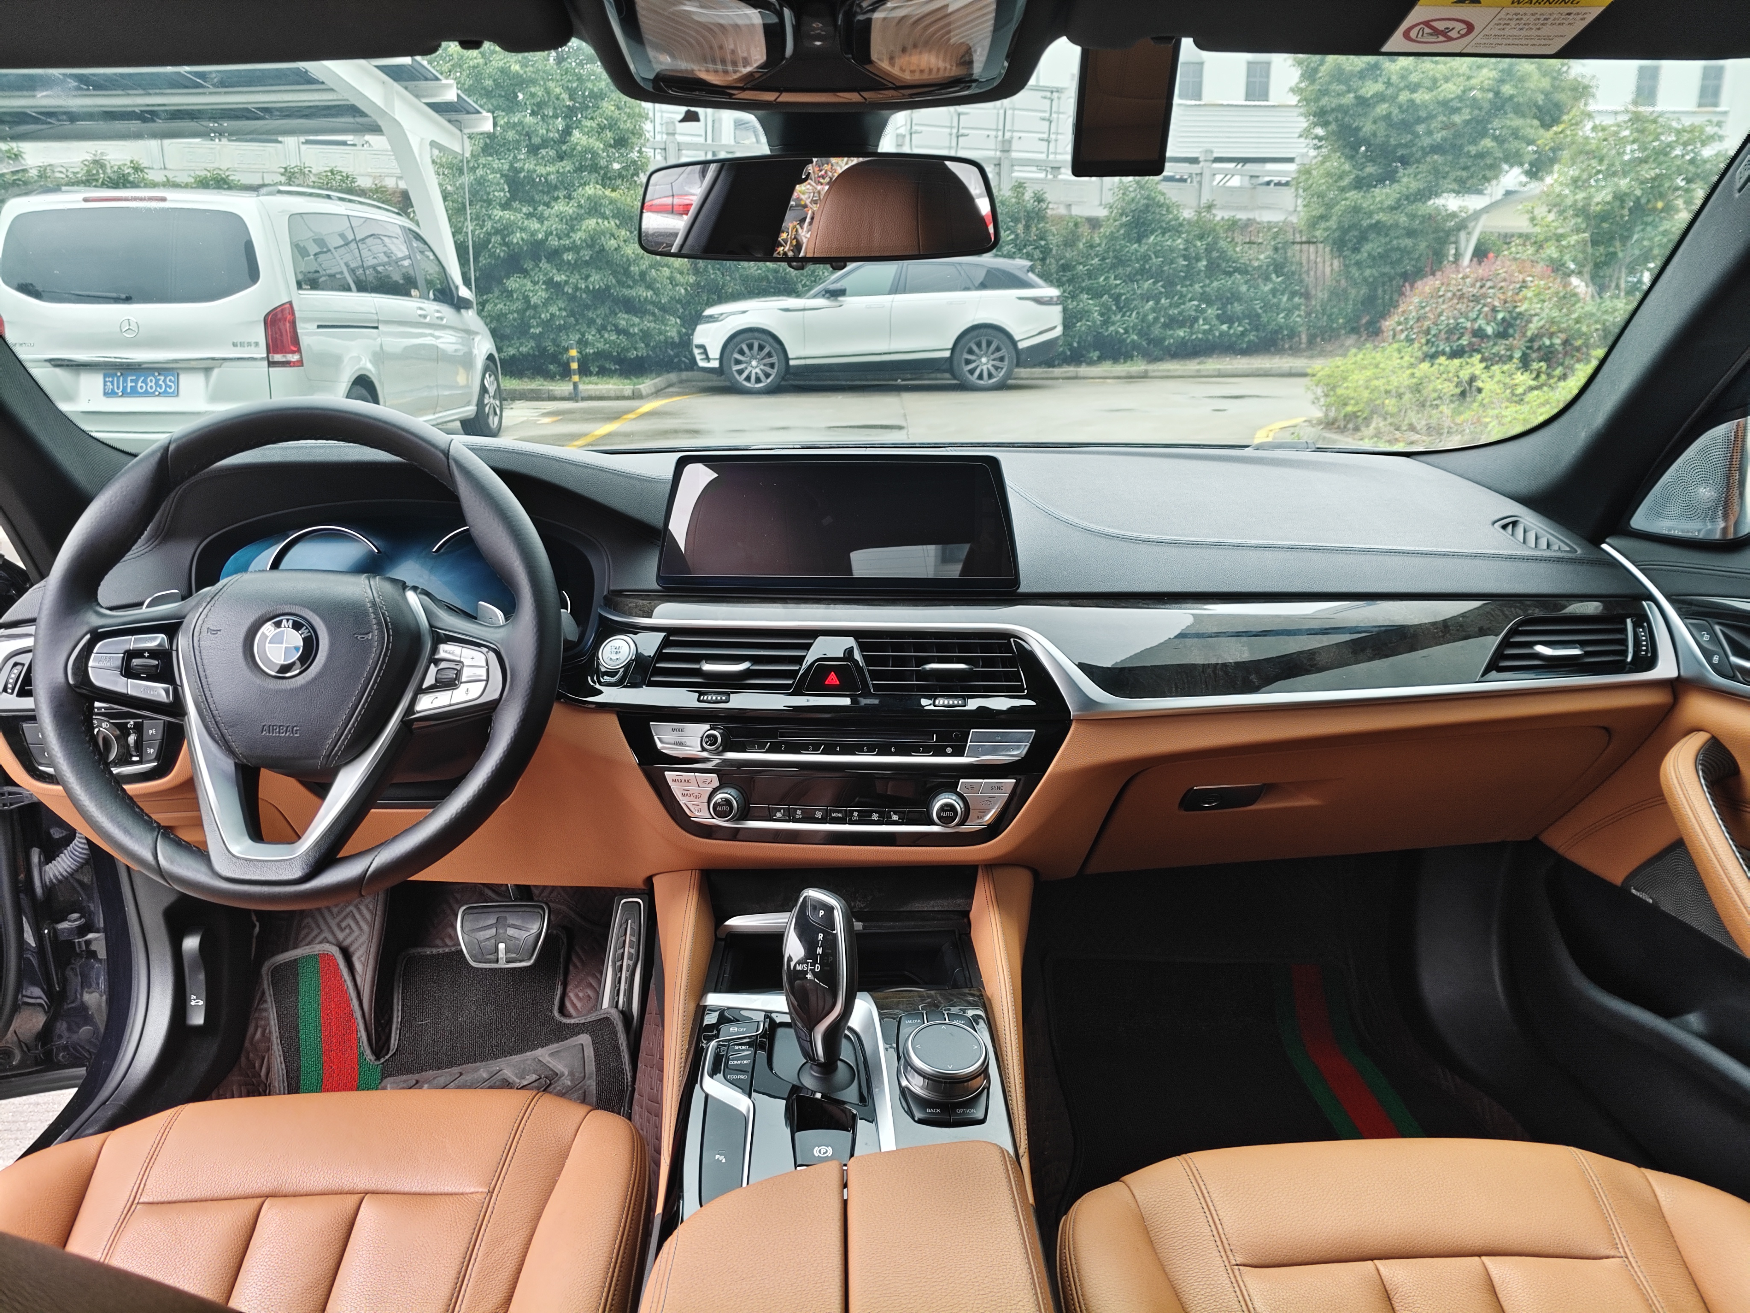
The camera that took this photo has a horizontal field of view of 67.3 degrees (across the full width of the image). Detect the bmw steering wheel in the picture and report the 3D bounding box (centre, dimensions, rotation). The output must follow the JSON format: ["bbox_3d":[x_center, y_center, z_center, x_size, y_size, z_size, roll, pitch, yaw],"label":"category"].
[{"bbox_3d":[-0.420,-0.005,0.975,0.376,0.374,0.110,-1,-7,-3],"label":"bmw steering wheel"}]

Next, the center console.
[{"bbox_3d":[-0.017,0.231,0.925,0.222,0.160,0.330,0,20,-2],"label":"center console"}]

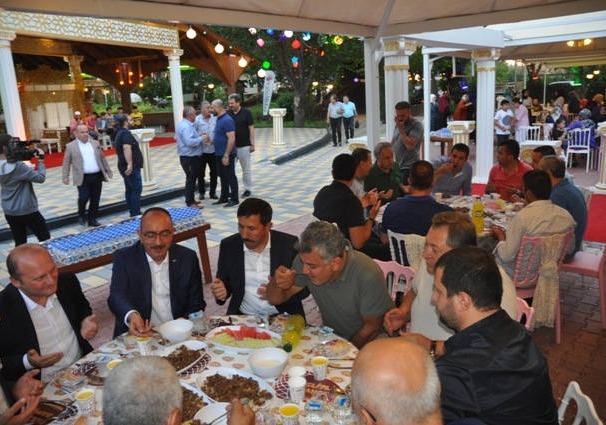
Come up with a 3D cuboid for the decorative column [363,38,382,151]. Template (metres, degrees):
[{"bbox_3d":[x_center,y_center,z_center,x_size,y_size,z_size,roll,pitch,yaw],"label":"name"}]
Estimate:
[{"bbox_3d":[0.900,-0.927,5.976,0.130,2.365,0.130,9,18,42],"label":"decorative column"}]

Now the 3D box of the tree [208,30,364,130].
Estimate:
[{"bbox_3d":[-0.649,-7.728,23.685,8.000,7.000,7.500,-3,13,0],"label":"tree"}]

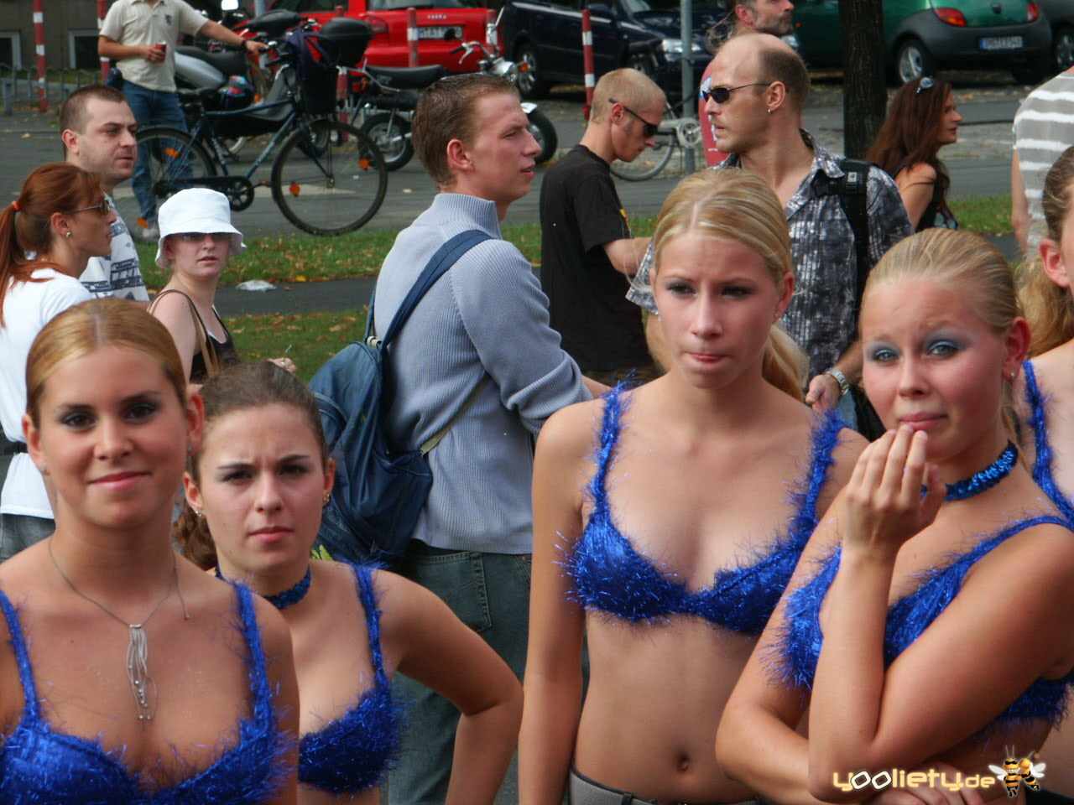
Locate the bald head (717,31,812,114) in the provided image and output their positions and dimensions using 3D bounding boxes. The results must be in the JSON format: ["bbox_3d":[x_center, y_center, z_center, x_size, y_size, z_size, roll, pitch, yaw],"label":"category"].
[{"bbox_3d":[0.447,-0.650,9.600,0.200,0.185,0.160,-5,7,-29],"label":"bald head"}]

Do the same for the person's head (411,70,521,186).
[{"bbox_3d":[-0.115,-0.484,8.800,0.230,0.235,0.170,-1,5,4],"label":"person's head"}]

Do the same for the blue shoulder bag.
[{"bbox_3d":[-0.250,-0.010,8.720,0.290,0.600,0.340,-6,7,-33],"label":"blue shoulder bag"}]

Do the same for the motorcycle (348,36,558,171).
[{"bbox_3d":[-0.624,-2.212,35.800,1.550,1.030,0.680,-3,6,-8],"label":"motorcycle"}]

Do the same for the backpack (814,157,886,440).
[{"bbox_3d":[0.615,-0.211,9.700,0.320,0.570,0.280,-1,6,12],"label":"backpack"}]

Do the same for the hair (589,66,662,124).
[{"bbox_3d":[0.223,-0.769,12.300,0.185,0.165,0.158,22,2,2],"label":"hair"}]

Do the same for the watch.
[{"bbox_3d":[0.565,-0.036,9.200,0.062,0.058,0.036,24,51,38],"label":"watch"}]

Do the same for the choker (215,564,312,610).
[{"bbox_3d":[-0.304,0.204,5.380,0.112,0.055,0.112,-2,6,-2],"label":"choker"}]

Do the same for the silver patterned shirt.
[{"bbox_3d":[0.460,-0.272,9.600,0.550,0.570,0.310,-1,6,12],"label":"silver patterned shirt"}]

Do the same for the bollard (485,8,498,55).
[{"bbox_3d":[-0.363,-2.763,40.300,0.082,1.020,0.082,-3,6,0],"label":"bollard"}]

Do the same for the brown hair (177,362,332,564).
[{"bbox_3d":[-0.317,0.068,5.380,0.175,0.245,0.230,-7,3,-7],"label":"brown hair"}]

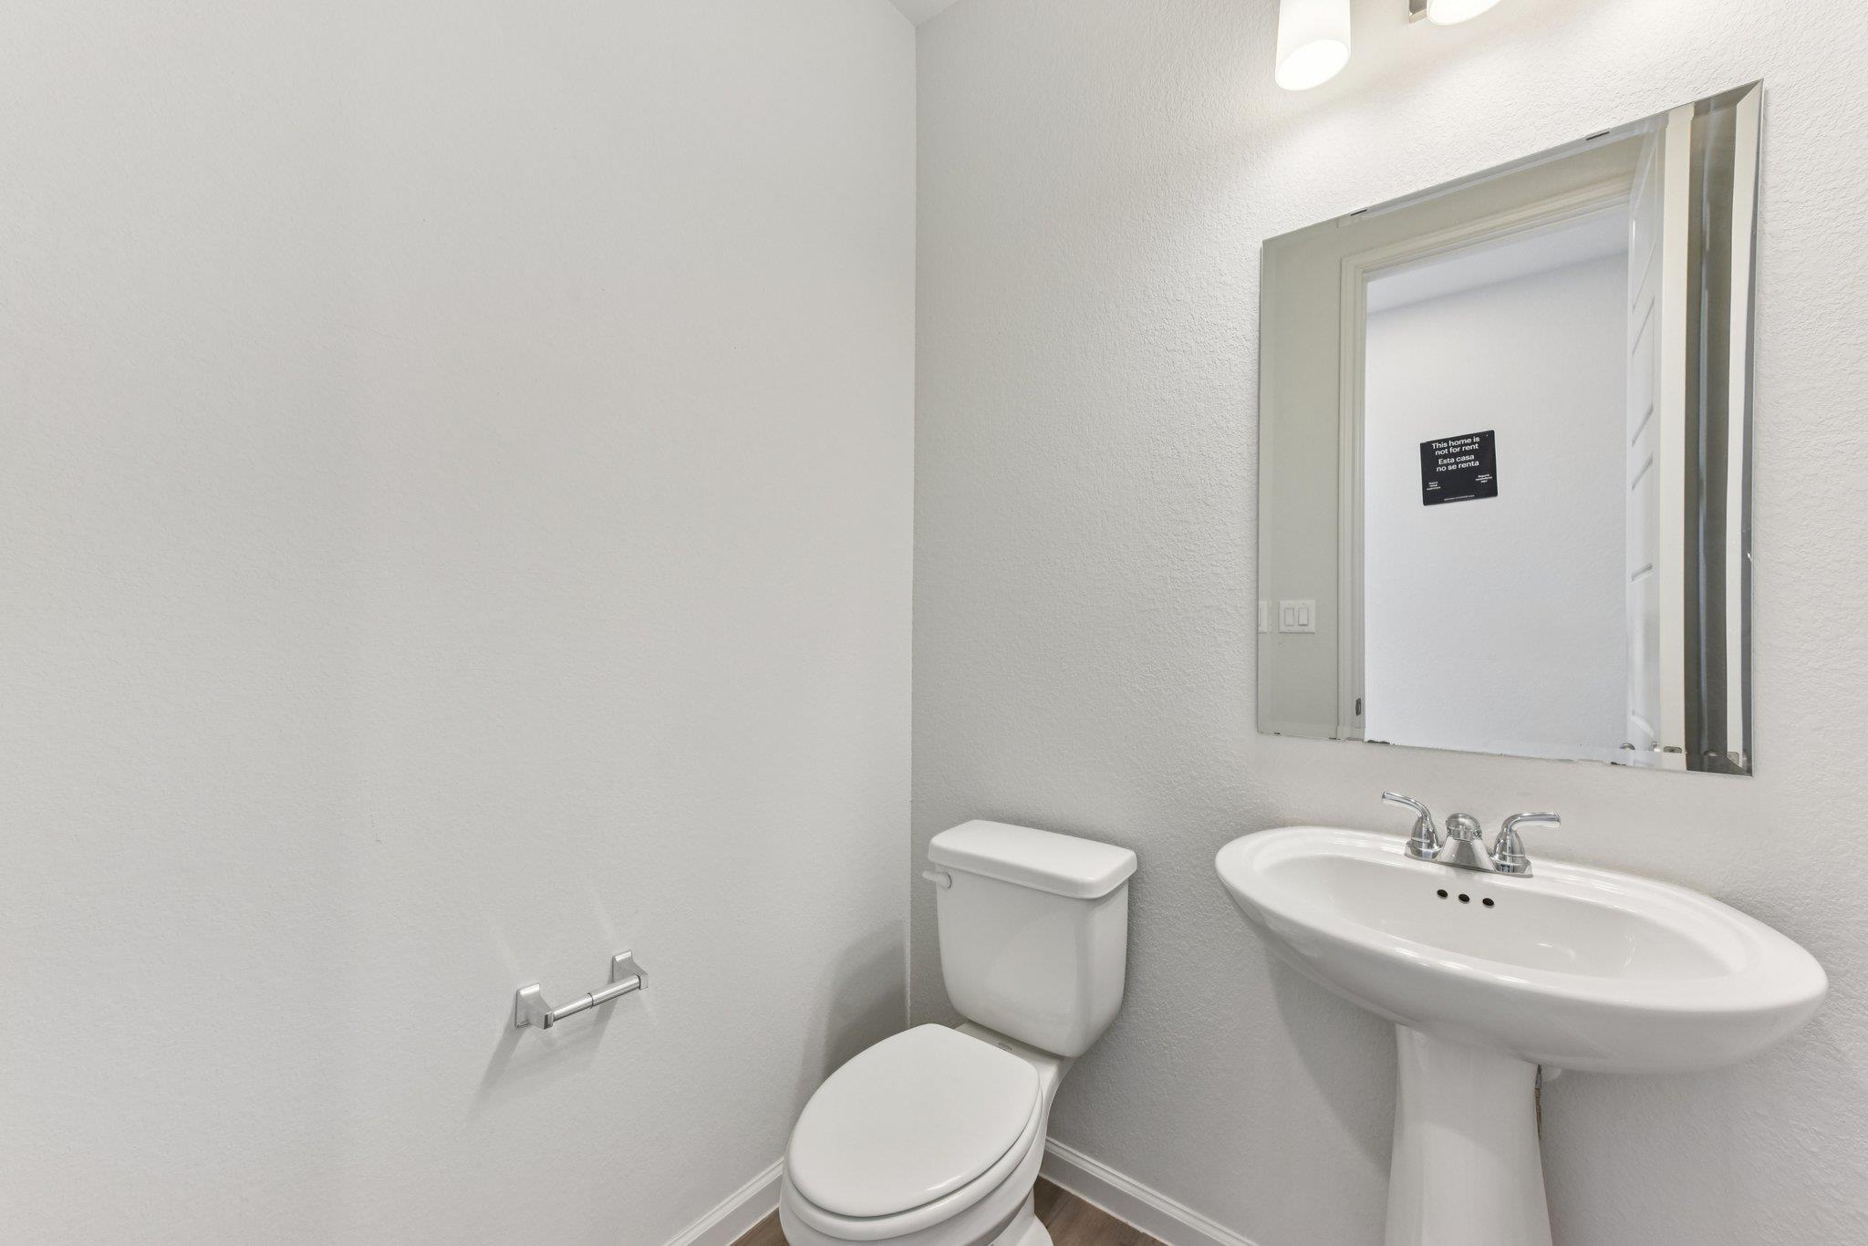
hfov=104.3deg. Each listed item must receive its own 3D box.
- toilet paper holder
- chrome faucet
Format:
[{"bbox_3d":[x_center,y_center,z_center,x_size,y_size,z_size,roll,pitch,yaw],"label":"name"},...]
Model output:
[{"bbox_3d":[-0.555,0.594,1.167,0.072,0.055,0.188,0,0,38],"label":"toilet paper holder"},{"bbox_3d":[0.766,0.310,1.052,0.210,0.094,0.132,0,0,38],"label":"chrome faucet"}]

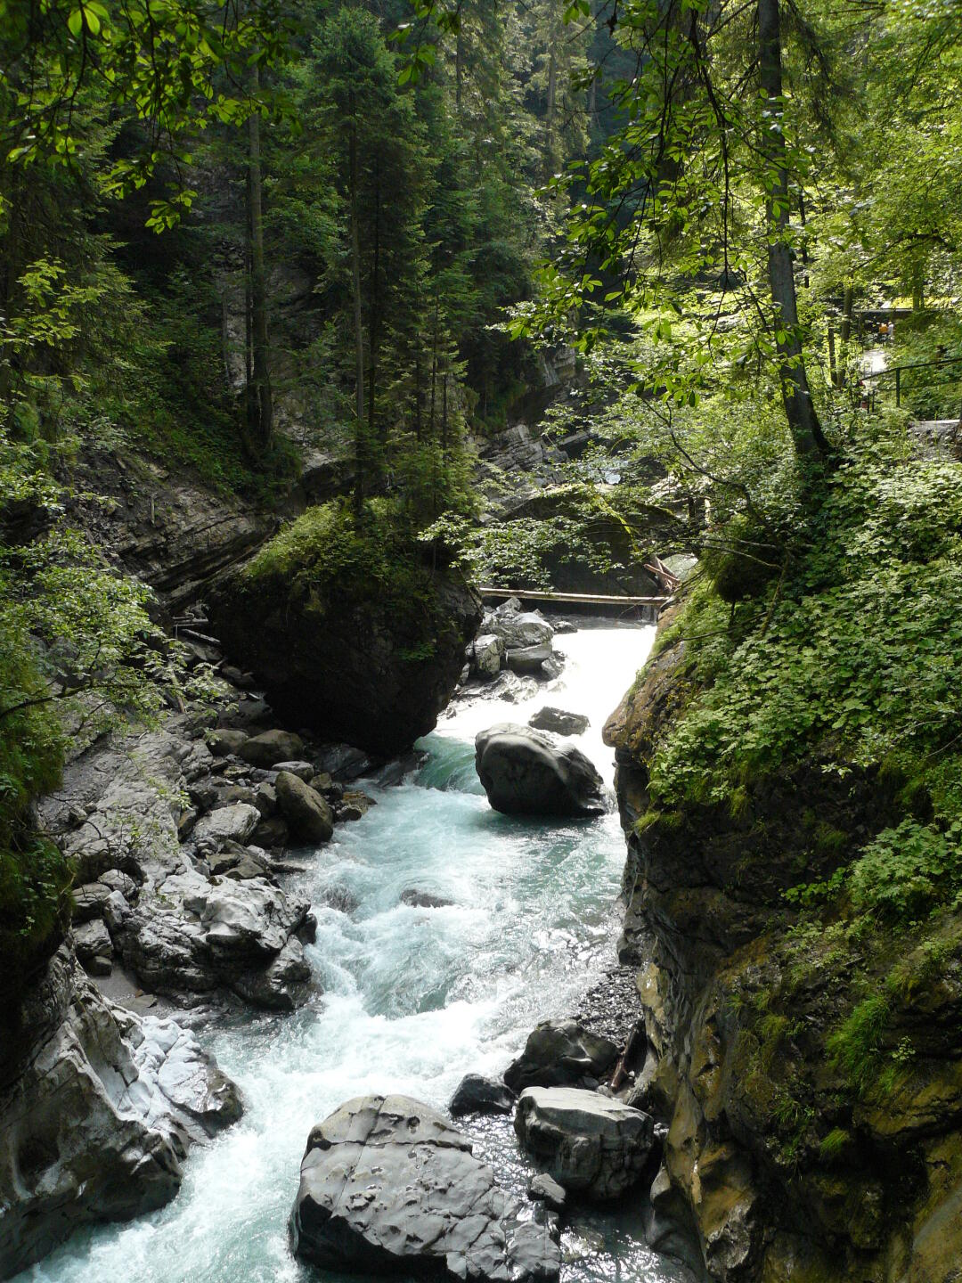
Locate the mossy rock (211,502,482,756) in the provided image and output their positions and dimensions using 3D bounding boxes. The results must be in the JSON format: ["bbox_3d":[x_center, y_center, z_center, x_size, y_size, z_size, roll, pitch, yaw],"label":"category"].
[{"bbox_3d":[-3.400,-0.400,34.300,6.600,5.800,5.600,0,10,0],"label":"mossy rock"}]

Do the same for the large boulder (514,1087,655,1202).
[{"bbox_3d":[1.280,6.200,16.400,1.600,1.050,1.150,4,11,20],"label":"large boulder"}]

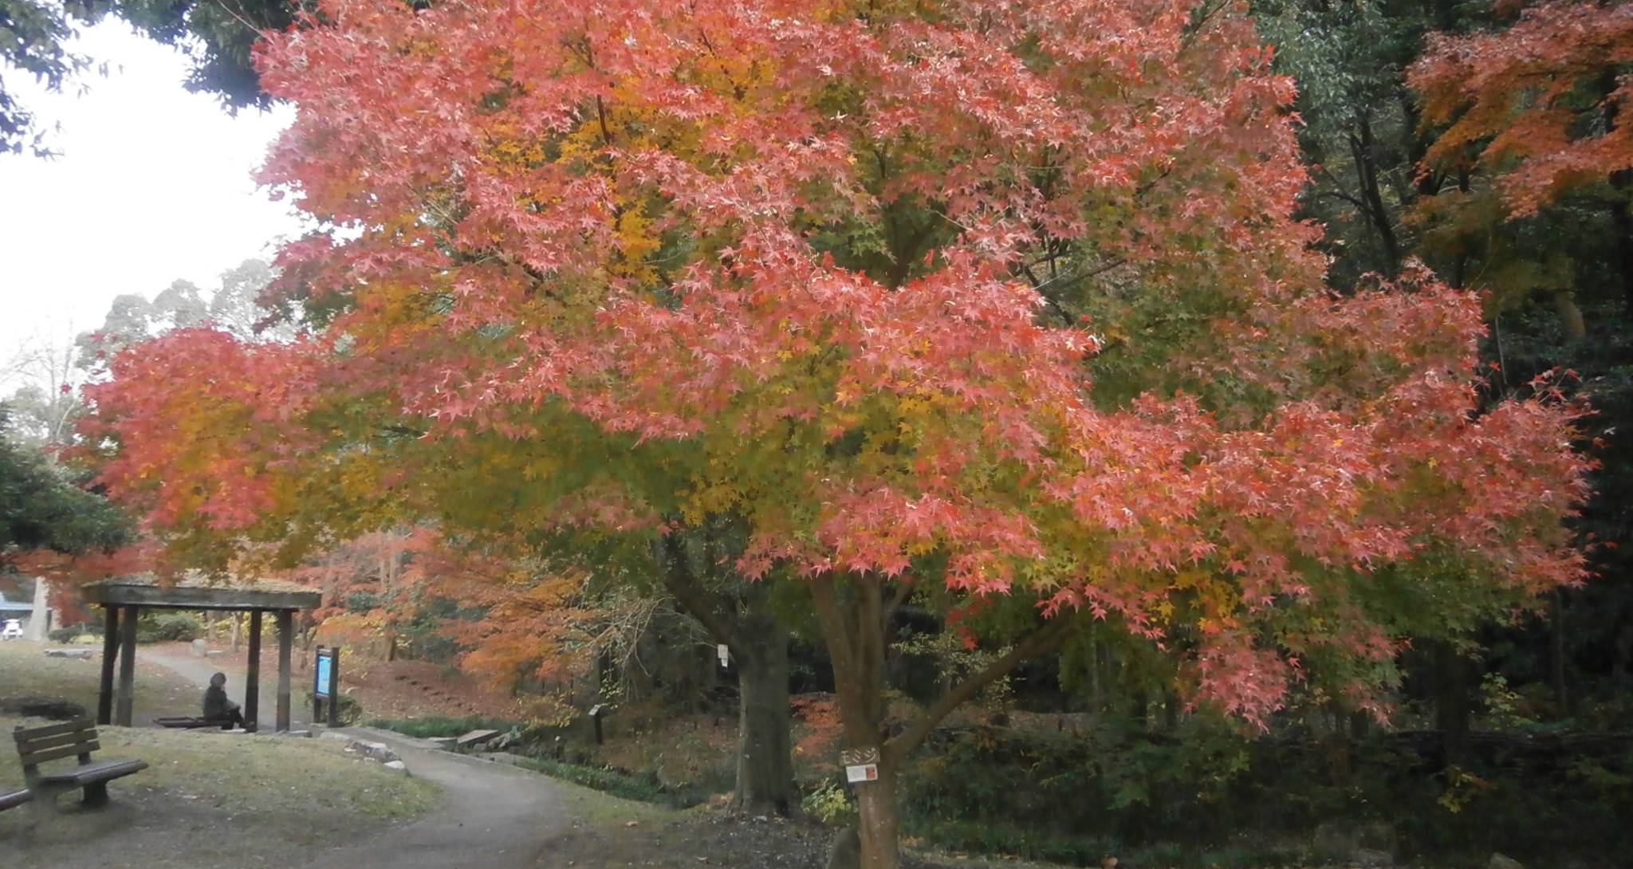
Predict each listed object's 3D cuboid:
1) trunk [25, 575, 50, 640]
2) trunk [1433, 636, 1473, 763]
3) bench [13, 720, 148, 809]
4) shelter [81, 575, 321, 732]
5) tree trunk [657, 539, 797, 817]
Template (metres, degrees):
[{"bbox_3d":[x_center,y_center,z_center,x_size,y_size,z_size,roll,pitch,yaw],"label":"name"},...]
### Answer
[{"bbox_3d":[-34.920,7.784,55.000,0.950,2.900,0.950,5,-11,-32],"label":"trunk"},{"bbox_3d":[7.167,2.996,13.800,0.360,1.400,0.360,-5,-10,27],"label":"trunk"},{"bbox_3d":[-6.770,3.080,11.300,0.560,0.810,1.500,1,-9,-8],"label":"bench"},{"bbox_3d":[-11.950,4.240,23.800,3.500,2.850,3.100,7,-11,-37],"label":"shelter"},{"bbox_3d":[-0.752,2.052,10.500,1.145,2.272,0.600,0,-9,-2],"label":"tree trunk"}]

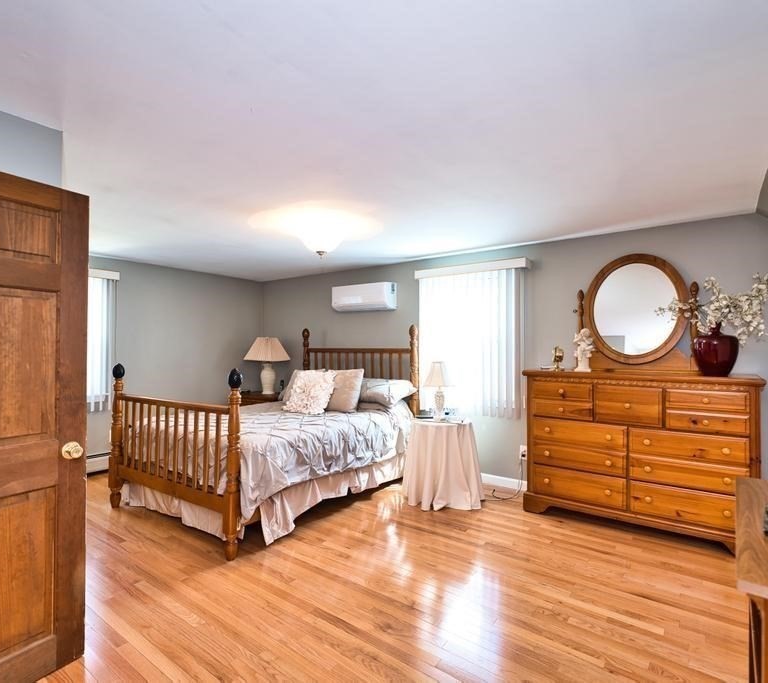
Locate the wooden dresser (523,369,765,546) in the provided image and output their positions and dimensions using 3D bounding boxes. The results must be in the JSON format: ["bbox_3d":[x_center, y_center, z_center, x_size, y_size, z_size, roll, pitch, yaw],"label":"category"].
[{"bbox_3d":[1.846,0.810,2.997,1.445,1.115,0.440,-1,-1,35],"label":"wooden dresser"}]

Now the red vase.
[{"bbox_3d":[2.330,0.066,2.790,0.245,0.360,0.245,0,-1,35],"label":"red vase"}]

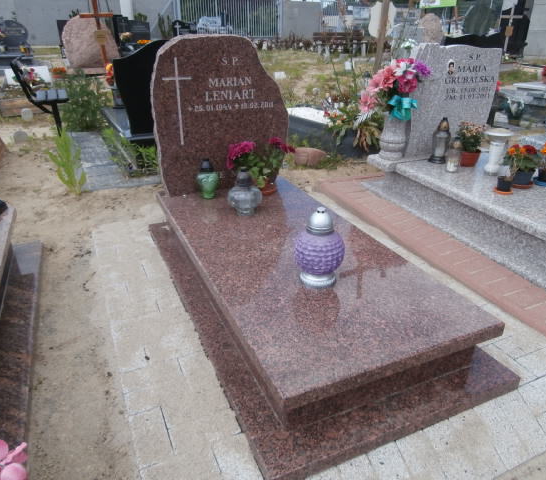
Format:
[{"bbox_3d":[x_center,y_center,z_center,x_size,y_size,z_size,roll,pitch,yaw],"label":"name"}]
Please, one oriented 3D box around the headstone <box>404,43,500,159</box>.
[{"bbox_3d":[1.341,-1.053,3.364,0.735,0.787,0.080,-9,26,-17],"label":"headstone"}]

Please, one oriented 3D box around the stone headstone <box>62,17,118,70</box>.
[{"bbox_3d":[-3.702,-4.016,9.000,1.140,0.980,0.300,-11,27,-21],"label":"stone headstone"}]

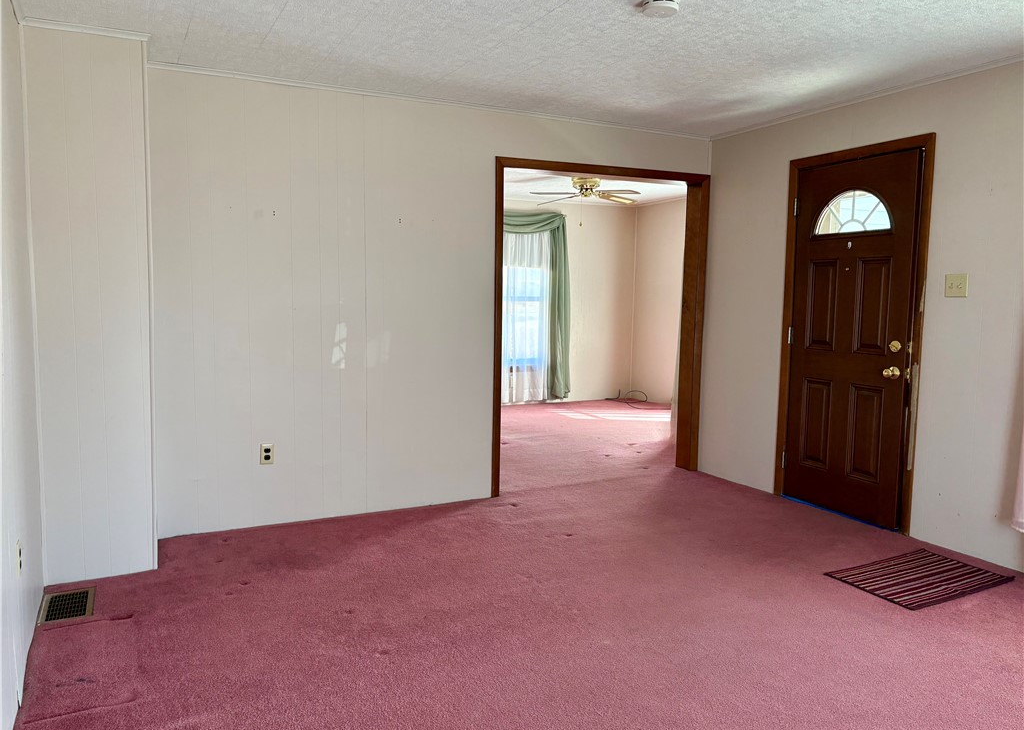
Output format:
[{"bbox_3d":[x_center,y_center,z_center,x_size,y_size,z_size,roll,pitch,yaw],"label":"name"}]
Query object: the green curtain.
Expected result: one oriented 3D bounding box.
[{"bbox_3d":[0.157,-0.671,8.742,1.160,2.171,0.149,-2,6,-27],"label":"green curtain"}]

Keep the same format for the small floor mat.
[{"bbox_3d":[1.861,0.954,3.507,0.767,0.012,0.448,-2,6,-31],"label":"small floor mat"}]

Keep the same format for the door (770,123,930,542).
[{"bbox_3d":[1.932,-0.173,4.424,0.080,2.096,0.946,-2,6,-27],"label":"door"}]

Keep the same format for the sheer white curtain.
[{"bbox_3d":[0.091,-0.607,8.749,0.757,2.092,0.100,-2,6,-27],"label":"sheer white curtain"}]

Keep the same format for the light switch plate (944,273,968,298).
[{"bbox_3d":[2.203,-0.393,3.819,0.012,0.117,0.117,-2,6,-27],"label":"light switch plate"}]

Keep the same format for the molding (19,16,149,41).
[{"bbox_3d":[-1.739,-1.380,3.154,0.463,0.036,0.030,-2,6,-27],"label":"molding"}]

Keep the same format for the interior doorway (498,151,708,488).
[{"bbox_3d":[0.598,-0.244,5.100,1.648,2.077,0.159,-2,6,-27],"label":"interior doorway"}]

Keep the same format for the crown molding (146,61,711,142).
[{"bbox_3d":[-0.192,-1.498,4.474,3.496,0.032,0.030,-2,6,-27],"label":"crown molding"}]

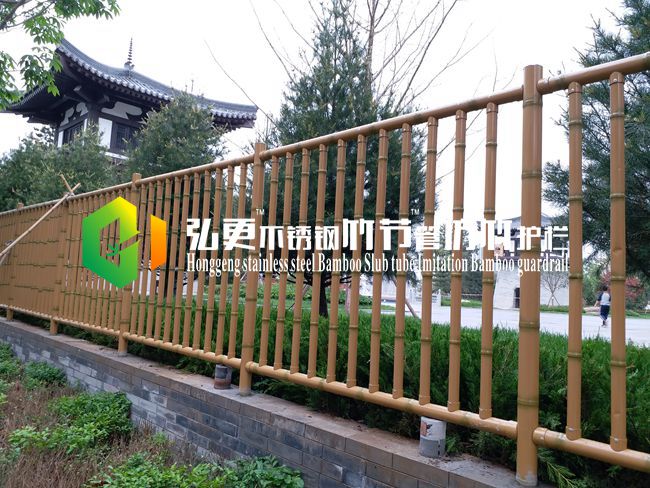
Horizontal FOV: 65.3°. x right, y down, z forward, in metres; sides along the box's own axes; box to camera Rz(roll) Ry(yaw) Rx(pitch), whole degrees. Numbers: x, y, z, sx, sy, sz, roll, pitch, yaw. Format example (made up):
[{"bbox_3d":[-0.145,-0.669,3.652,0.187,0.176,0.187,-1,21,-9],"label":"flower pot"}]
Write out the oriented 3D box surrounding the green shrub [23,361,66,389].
[{"bbox_3d":[-2.790,1.285,5.062,0.330,0.220,0.380,7,-6,-44],"label":"green shrub"}]

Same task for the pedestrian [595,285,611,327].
[{"bbox_3d":[11.182,2.506,20.336,0.580,1.680,0.420,1,-5,25],"label":"pedestrian"}]

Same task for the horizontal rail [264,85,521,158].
[{"bbox_3d":[0.220,-0.645,2.891,0.060,0.060,1.860,7,-6,-44],"label":"horizontal rail"}]

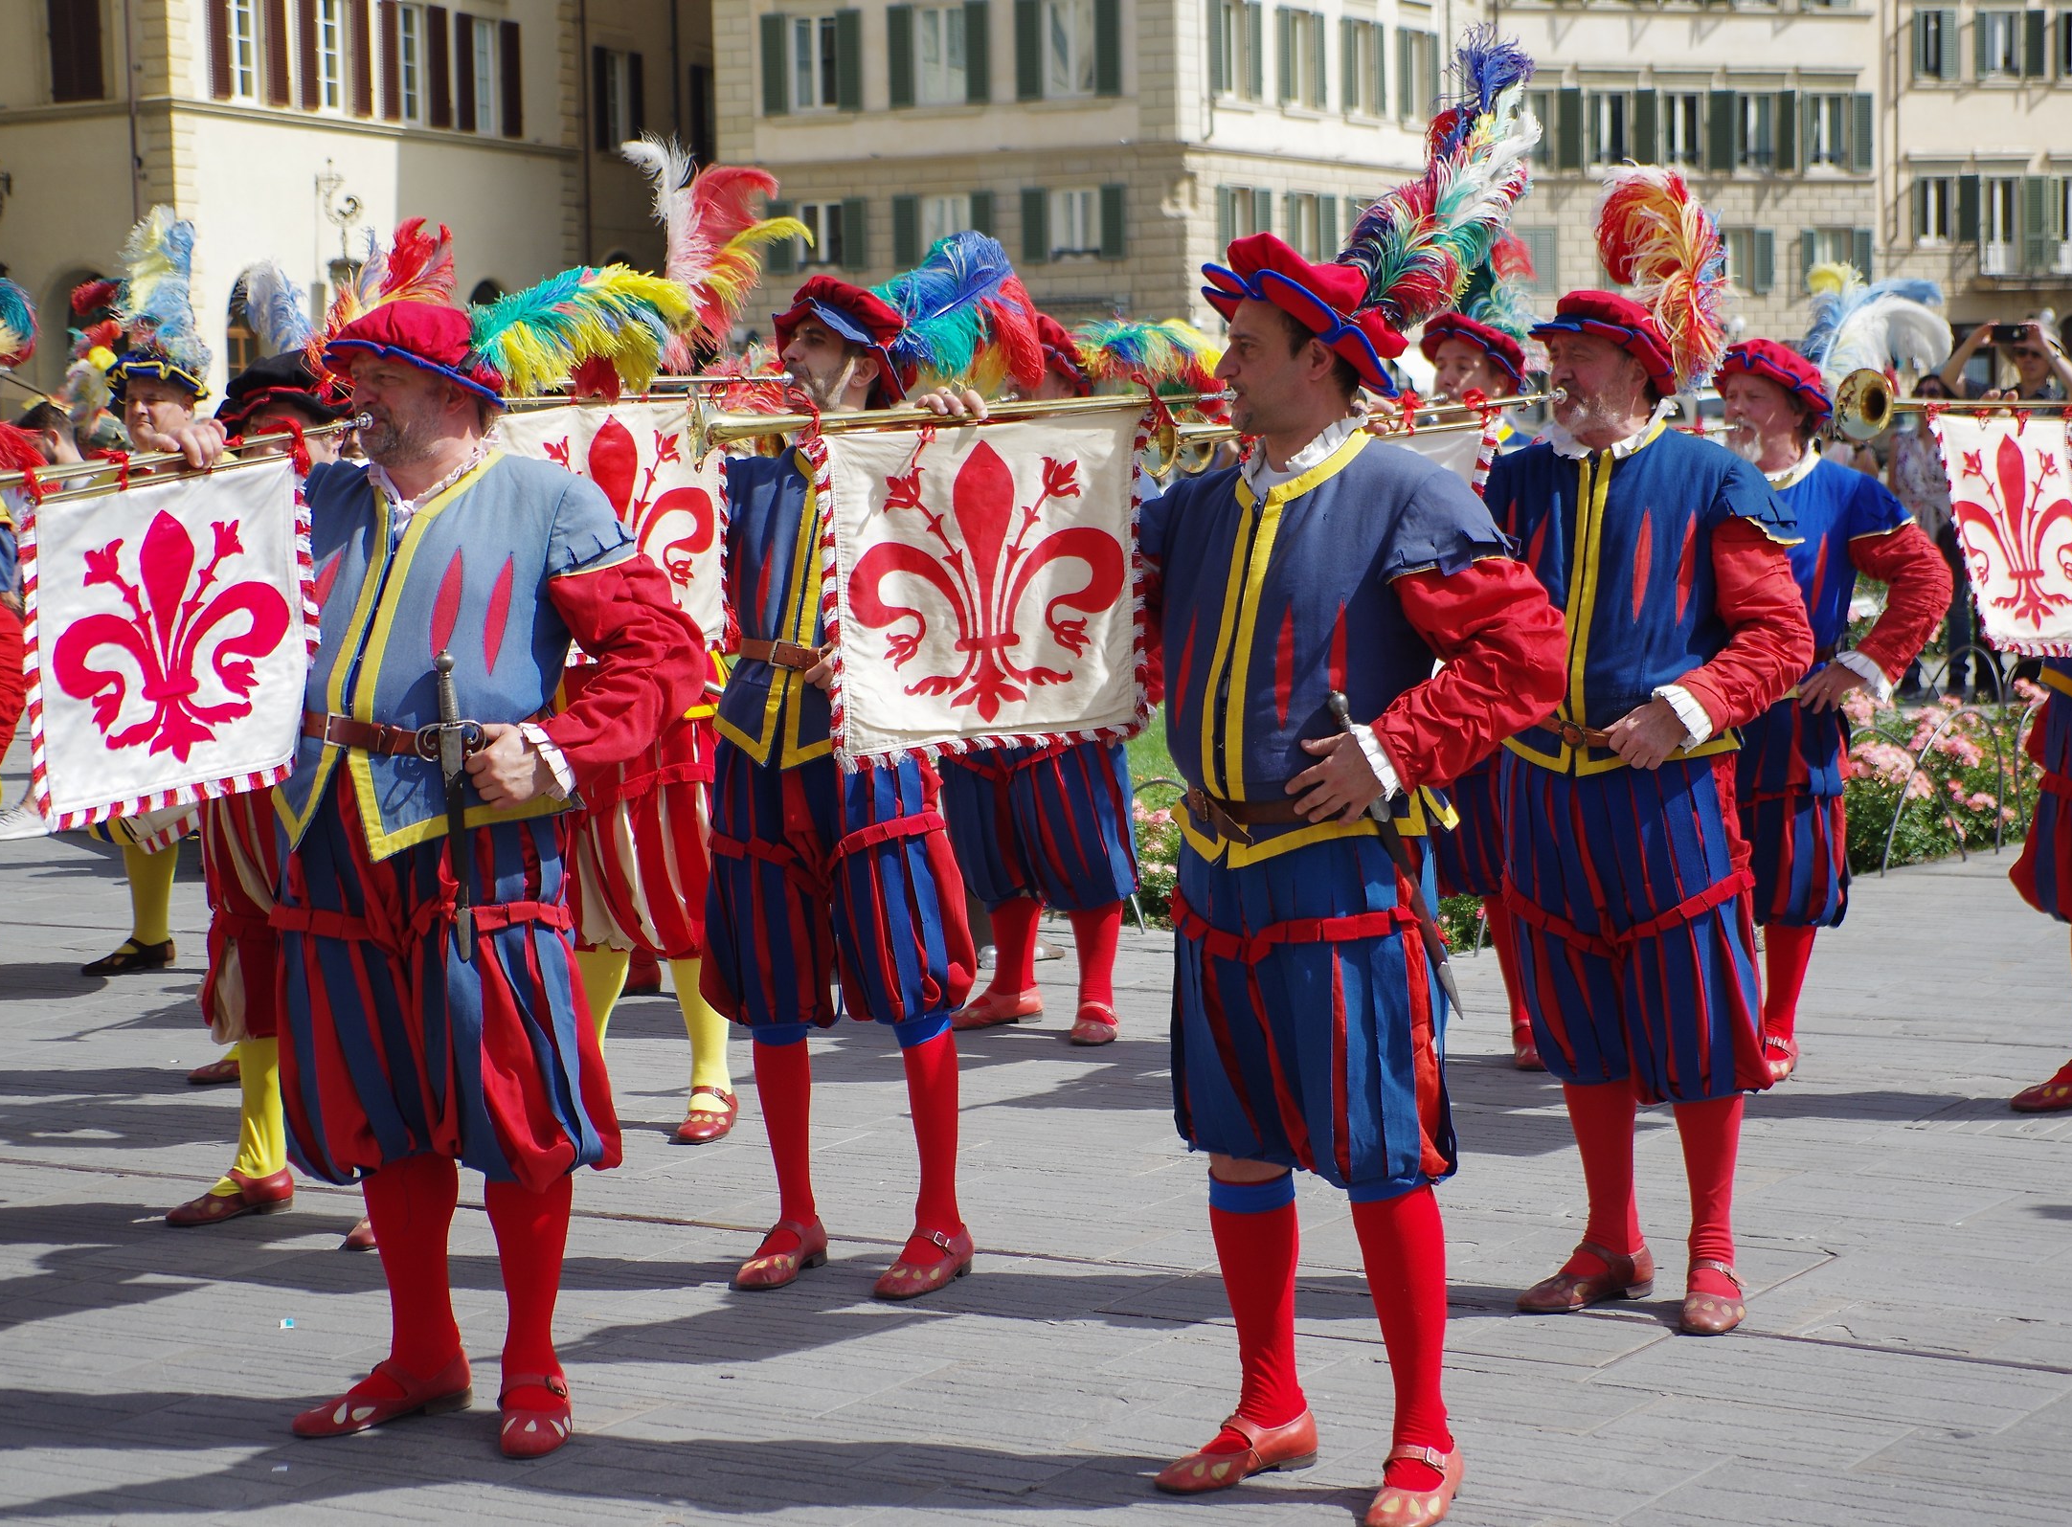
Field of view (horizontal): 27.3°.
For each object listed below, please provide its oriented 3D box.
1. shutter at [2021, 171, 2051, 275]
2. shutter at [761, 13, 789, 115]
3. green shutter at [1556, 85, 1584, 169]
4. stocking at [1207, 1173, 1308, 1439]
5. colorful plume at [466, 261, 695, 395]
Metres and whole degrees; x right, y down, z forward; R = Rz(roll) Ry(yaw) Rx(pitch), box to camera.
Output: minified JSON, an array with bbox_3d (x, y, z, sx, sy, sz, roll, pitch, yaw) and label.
[{"bbox_3d":[22.935,-12.373,98.000,0.680,2.270,0.050,-3,5,-22],"label":"shutter"},{"bbox_3d":[-5.533,-14.773,90.386,0.580,2.120,0.050,1,6,27],"label":"shutter"},{"bbox_3d":[11.376,-13.552,91.000,0.620,1.800,0.050,-1,5,8],"label":"green shutter"},{"bbox_3d":[0.337,0.826,6.490,0.165,0.420,0.135,-7,6,-29],"label":"stocking"},{"bbox_3d":[-0.751,-0.717,7.050,0.400,0.210,0.200,-3,5,-22],"label":"colorful plume"}]

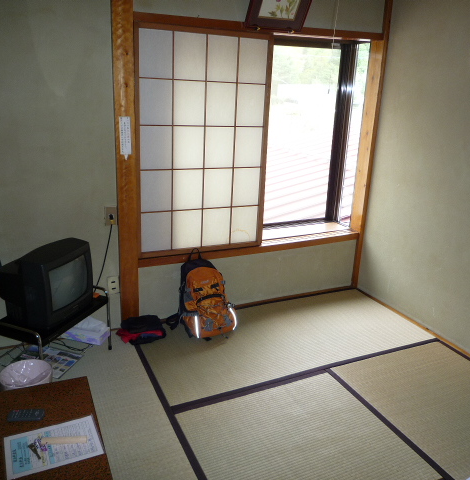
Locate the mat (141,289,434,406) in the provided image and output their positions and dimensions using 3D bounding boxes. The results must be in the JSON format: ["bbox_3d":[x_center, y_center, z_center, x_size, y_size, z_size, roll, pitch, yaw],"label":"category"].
[{"bbox_3d":[0.345,0.646,3.058,1.830,0.050,0.872,-6,20,-24],"label":"mat"}]

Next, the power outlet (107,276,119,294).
[{"bbox_3d":[-0.763,0.287,2.925,0.070,0.119,0.012,-6,20,-24],"label":"power outlet"}]

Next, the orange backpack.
[{"bbox_3d":[-0.174,0.336,2.995,0.300,0.500,0.230,-6,8,-24],"label":"orange backpack"}]

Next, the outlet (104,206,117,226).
[{"bbox_3d":[-0.746,-0.141,2.783,0.070,0.119,0.012,-6,20,-24],"label":"outlet"}]

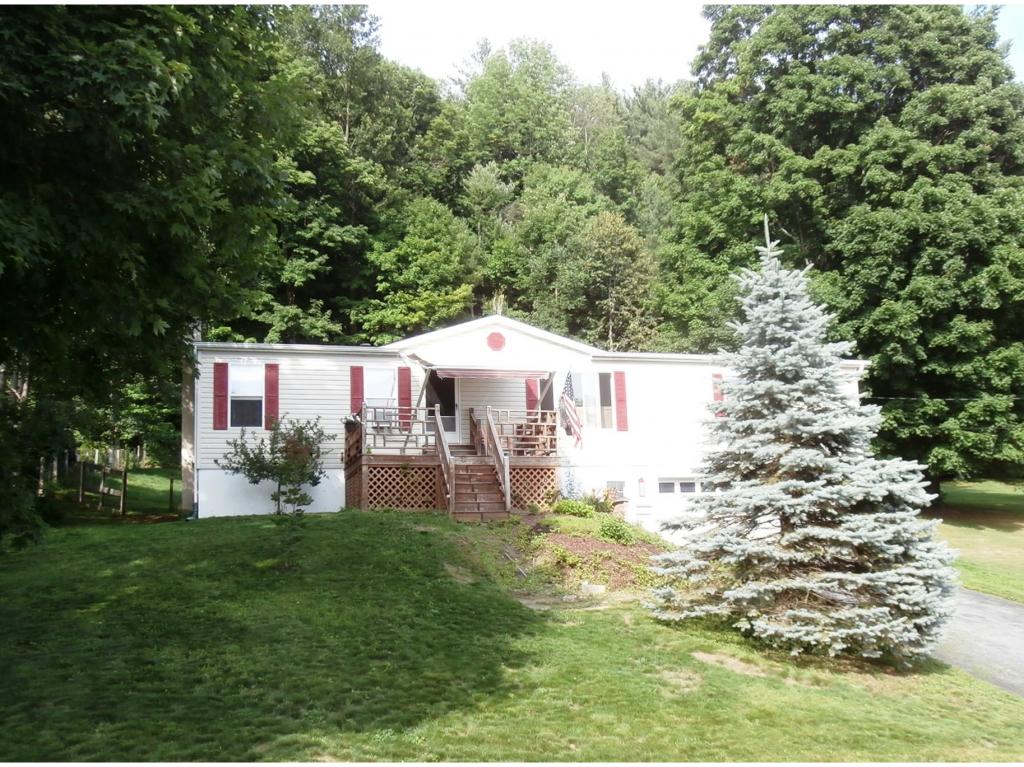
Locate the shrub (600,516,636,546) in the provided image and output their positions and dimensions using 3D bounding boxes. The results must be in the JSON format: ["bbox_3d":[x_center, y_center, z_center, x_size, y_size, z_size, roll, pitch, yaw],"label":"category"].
[{"bbox_3d":[1.796,2.510,15.096,0.647,0.456,0.614,-1,-8,0],"label":"shrub"}]

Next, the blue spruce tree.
[{"bbox_3d":[3.392,0.460,10.788,3.557,5.077,3.557,-1,-8,0],"label":"blue spruce tree"}]

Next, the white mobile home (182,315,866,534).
[{"bbox_3d":[0.252,1.875,24.044,16.491,5.780,8.200,1,-9,-16],"label":"white mobile home"}]

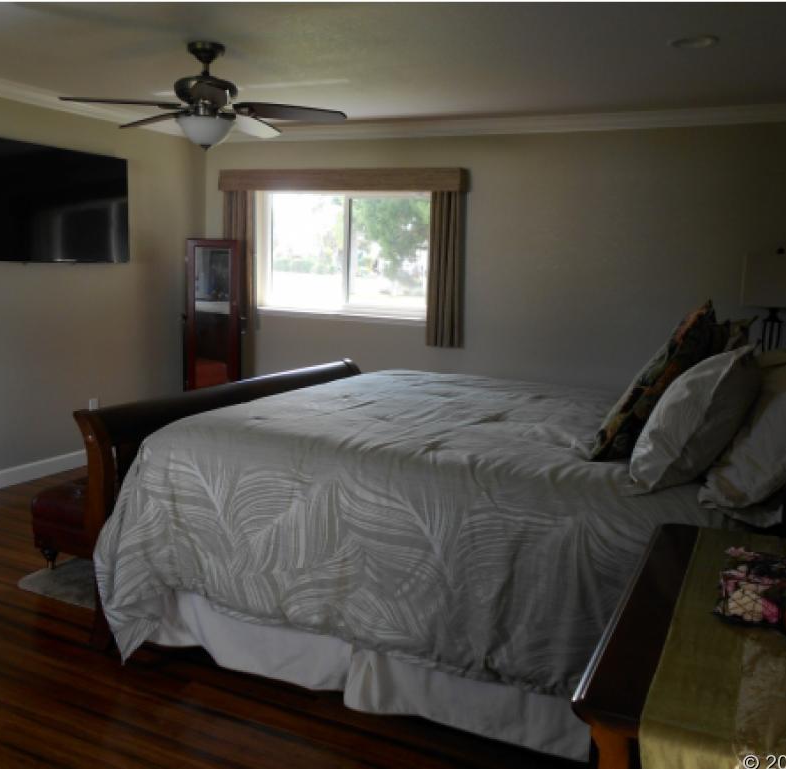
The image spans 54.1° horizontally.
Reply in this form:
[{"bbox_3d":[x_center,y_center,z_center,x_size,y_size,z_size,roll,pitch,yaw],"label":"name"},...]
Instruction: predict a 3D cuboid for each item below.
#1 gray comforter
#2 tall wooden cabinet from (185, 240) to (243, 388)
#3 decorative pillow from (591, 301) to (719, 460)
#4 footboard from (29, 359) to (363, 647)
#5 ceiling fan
[{"bbox_3d":[0.299,0.497,3.225,2.070,0.790,2.060,7,10,26],"label":"gray comforter"},{"bbox_3d":[-1.323,-0.249,5.636,0.400,1.600,0.330,0,10,-14],"label":"tall wooden cabinet"},{"bbox_3d":[0.955,-0.007,2.658,0.170,0.580,0.560,38,22,18],"label":"decorative pillow"},{"bbox_3d":[-0.682,0.435,3.701,0.250,0.930,1.880,7,10,26],"label":"footboard"},{"bbox_3d":[-0.867,-1.336,3.570,1.310,0.470,1.310,7,10,26],"label":"ceiling fan"}]

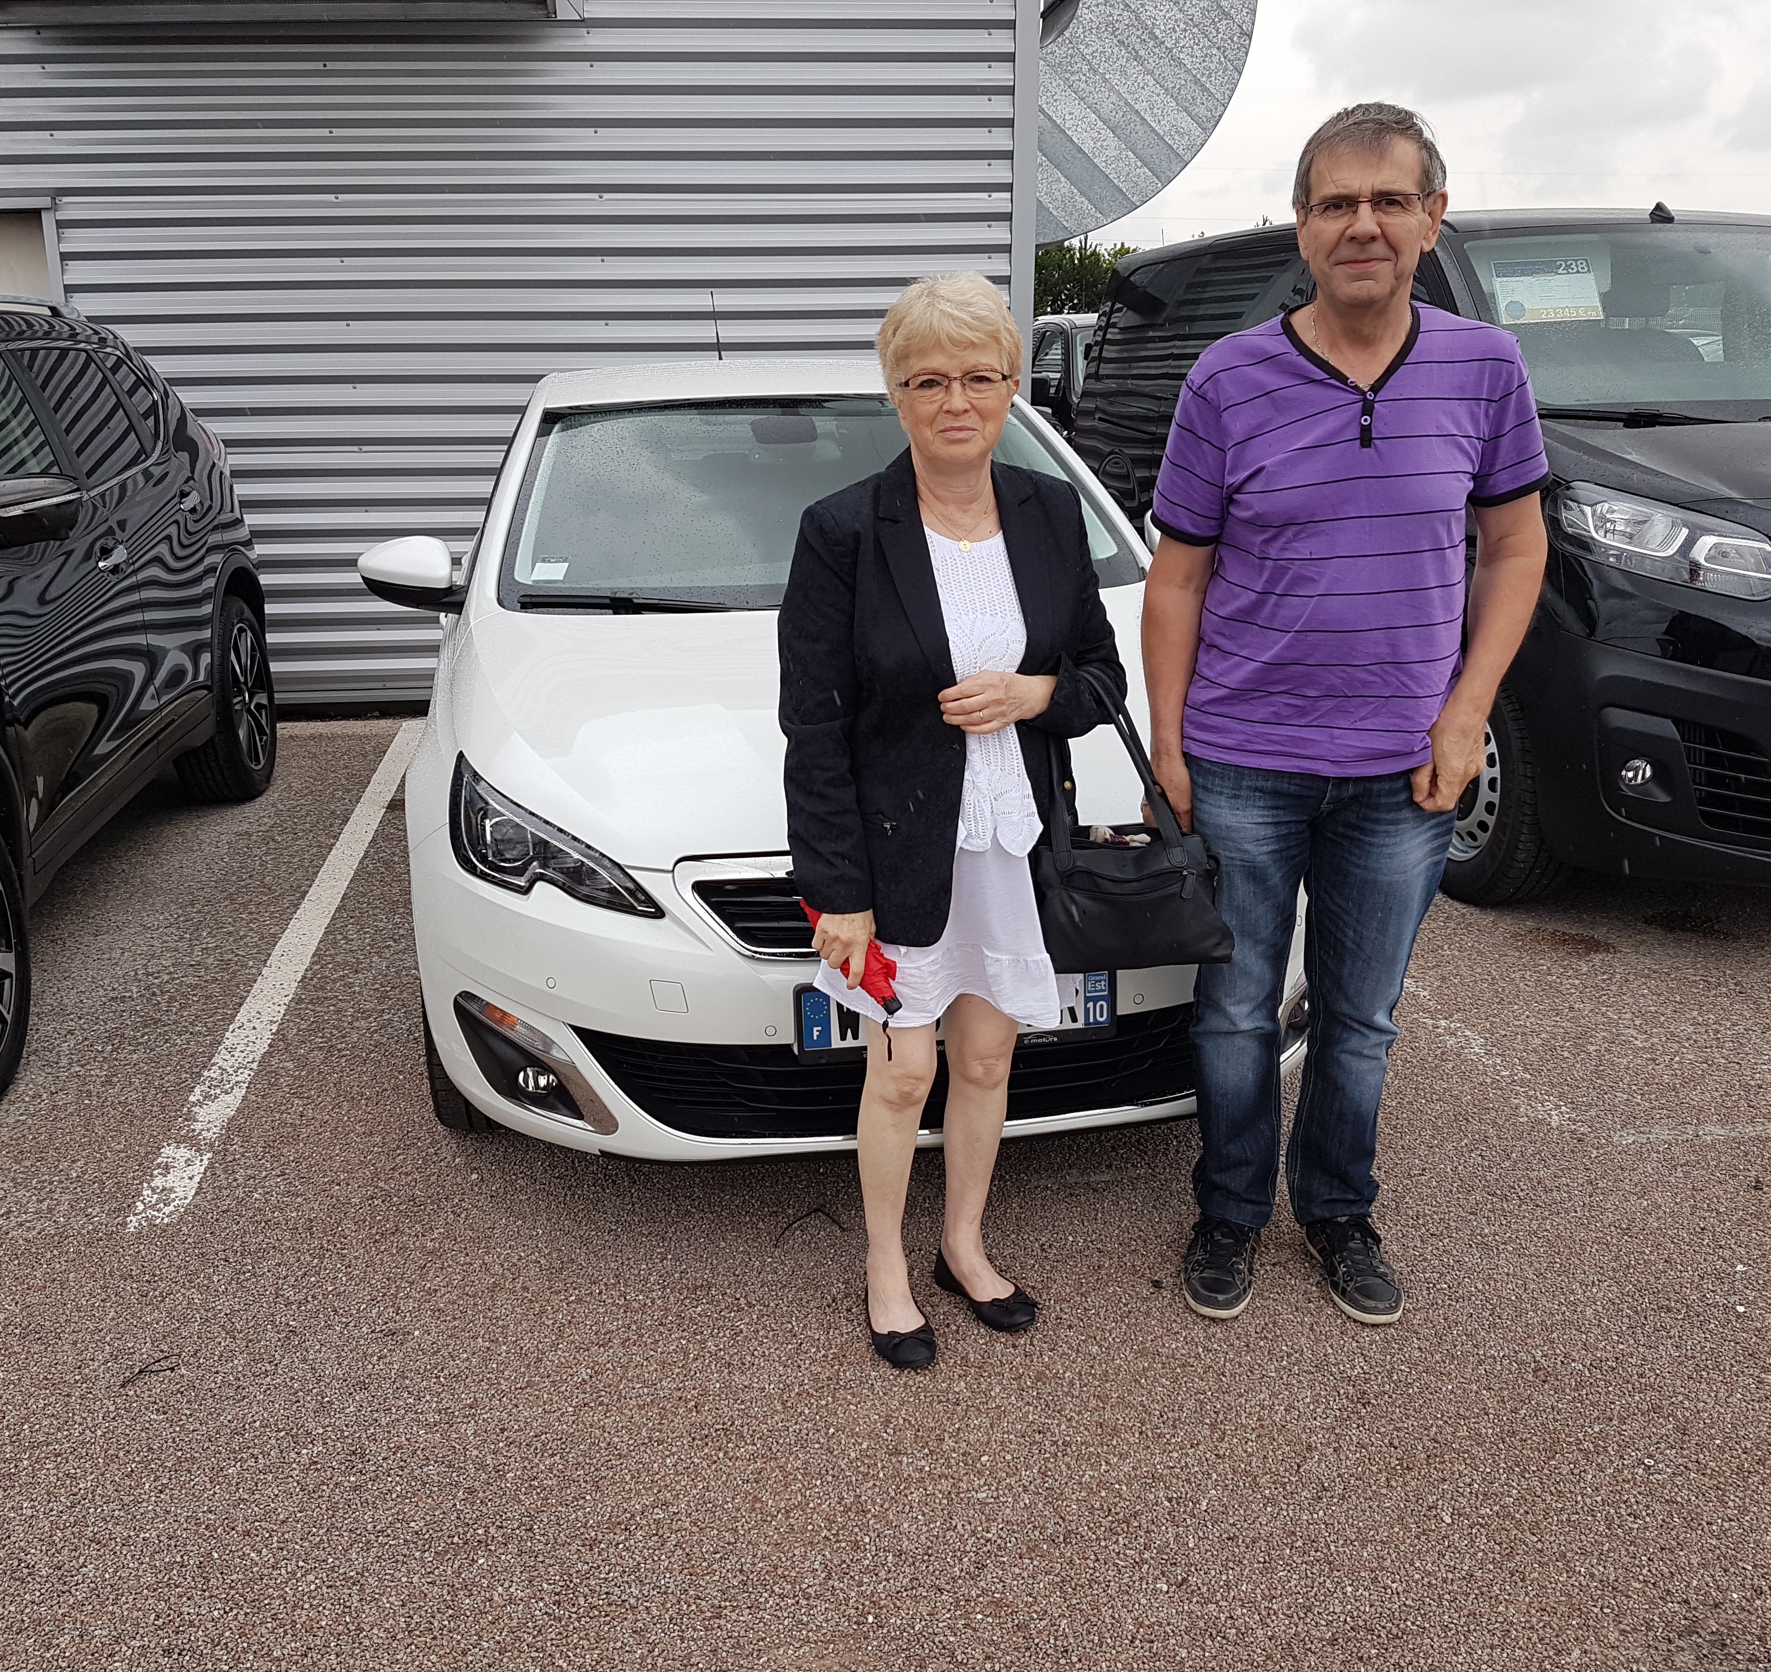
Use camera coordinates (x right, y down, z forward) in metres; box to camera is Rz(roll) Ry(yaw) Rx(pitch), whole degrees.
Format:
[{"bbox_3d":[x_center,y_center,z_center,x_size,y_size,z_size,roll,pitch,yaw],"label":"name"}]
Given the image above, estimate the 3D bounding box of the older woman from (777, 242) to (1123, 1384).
[{"bbox_3d":[0.098,0.005,2.463,0.480,1.590,0.360,-5,17,-14],"label":"older woman"}]

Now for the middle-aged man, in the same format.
[{"bbox_3d":[0.684,-0.129,2.550,0.560,1.790,0.340,1,17,5],"label":"middle-aged man"}]

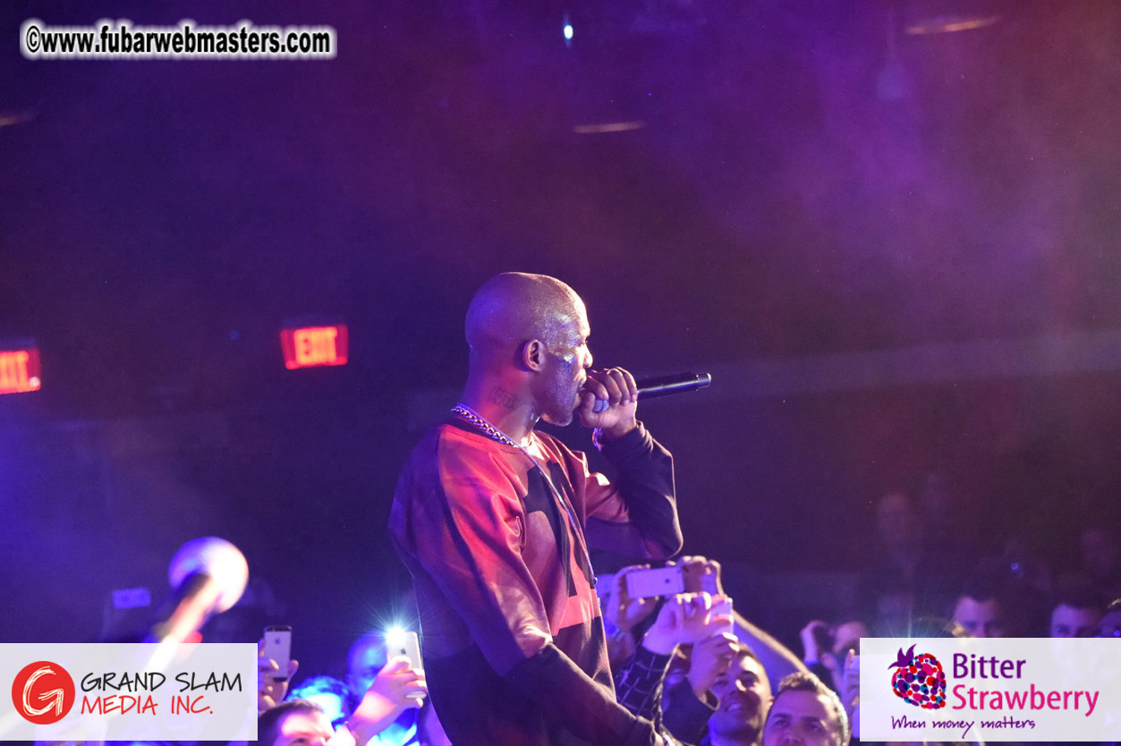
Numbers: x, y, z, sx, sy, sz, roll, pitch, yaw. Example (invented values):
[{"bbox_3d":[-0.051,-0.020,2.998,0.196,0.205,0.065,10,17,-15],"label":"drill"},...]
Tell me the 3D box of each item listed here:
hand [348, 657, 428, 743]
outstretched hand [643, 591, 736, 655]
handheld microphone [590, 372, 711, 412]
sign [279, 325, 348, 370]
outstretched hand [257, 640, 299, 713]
[{"bbox_3d":[-0.357,0.673,7.400,0.195,0.118,0.085,-47,0,0],"label":"hand"},{"bbox_3d":[0.257,0.512,7.450,0.195,0.112,0.090,-37,0,0],"label":"outstretched hand"},{"bbox_3d":[0.139,0.027,5.850,0.250,0.050,0.050,-8,4,-31],"label":"handheld microphone"},{"bbox_3d":[-1.149,-0.123,16.800,0.310,0.190,0.055,-4,0,-4],"label":"sign"},{"bbox_3d":[-0.632,0.671,8.000,0.105,0.165,0.085,5,0,0],"label":"outstretched hand"}]

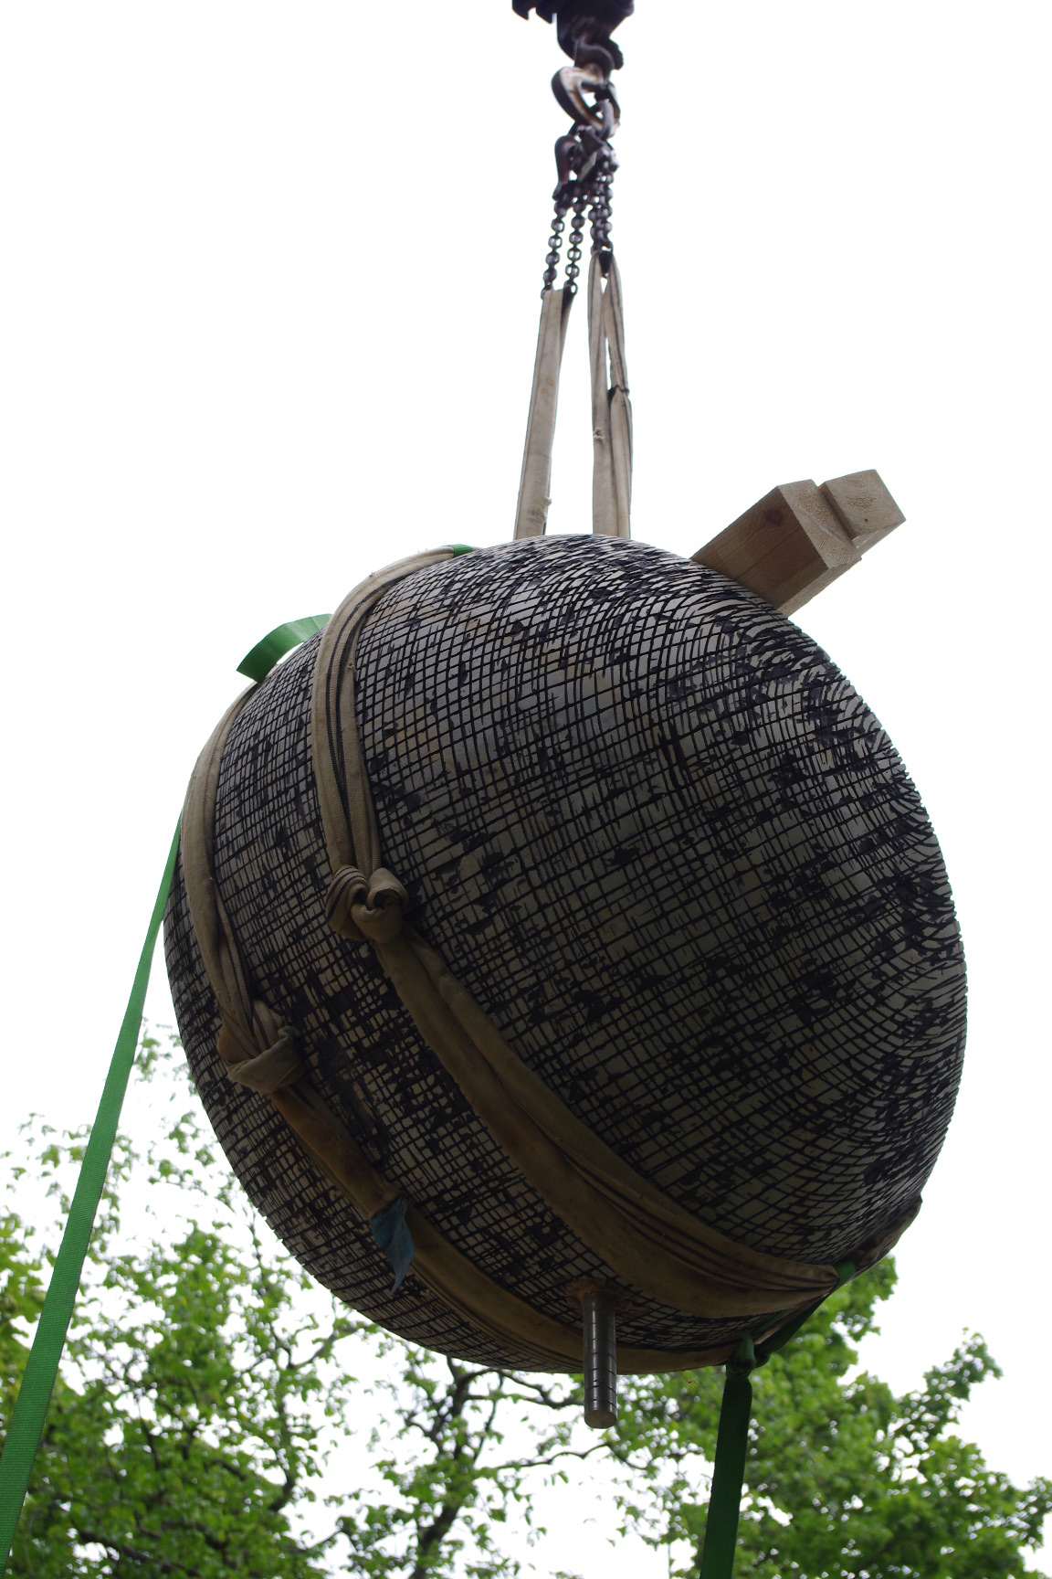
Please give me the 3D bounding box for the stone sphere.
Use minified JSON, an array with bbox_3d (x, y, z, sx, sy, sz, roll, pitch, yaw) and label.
[{"bbox_3d":[0.062,0.258,4.000,1.280,1.300,1.290,1,-39,0],"label":"stone sphere"}]

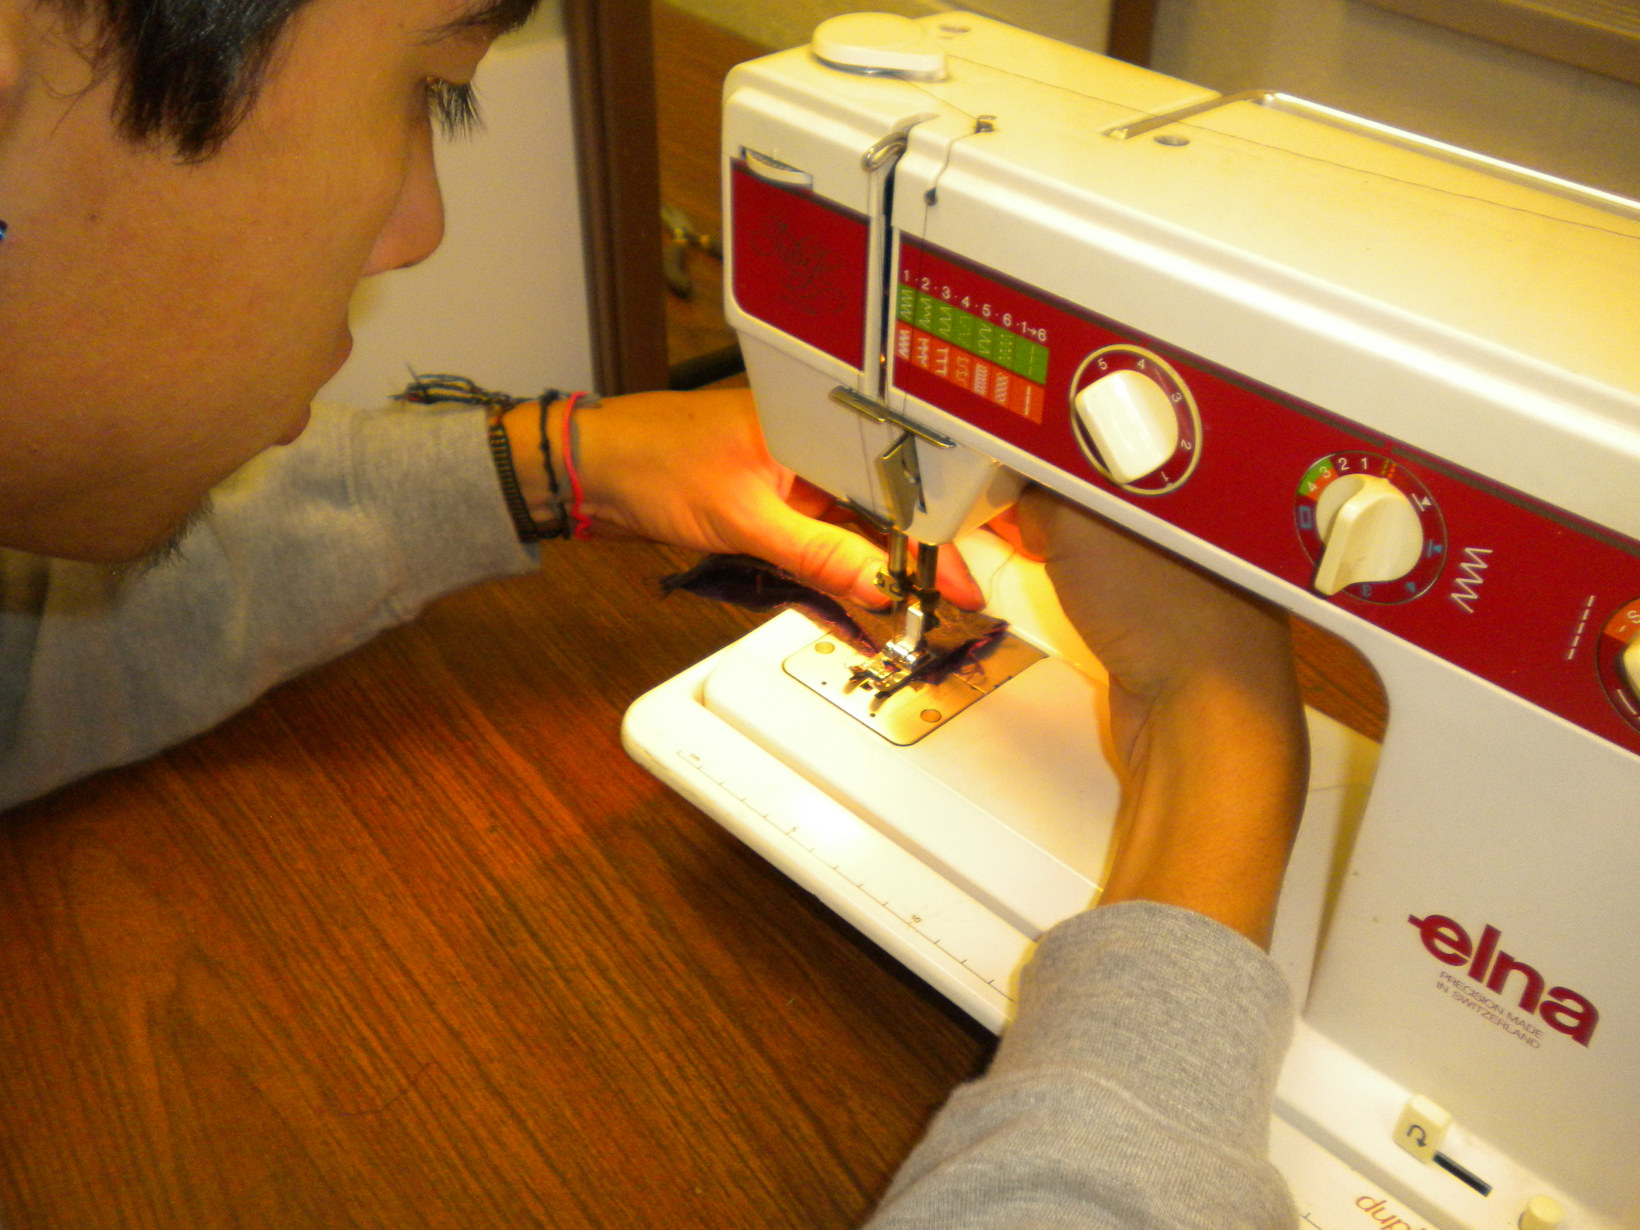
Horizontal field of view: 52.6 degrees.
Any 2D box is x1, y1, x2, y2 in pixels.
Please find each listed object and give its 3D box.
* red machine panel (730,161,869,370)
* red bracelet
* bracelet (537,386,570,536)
[{"bbox_3d":[-0.005,-0.098,0.460,0.006,0.046,0.054,-30,47,-35],"label":"red machine panel"},{"bbox_3d":[-0.089,-0.055,0.613,0.010,0.052,0.061,-3,37,5],"label":"red bracelet"},{"bbox_3d":[-0.097,-0.056,0.615,0.010,0.052,0.061,-3,37,5],"label":"bracelet"}]

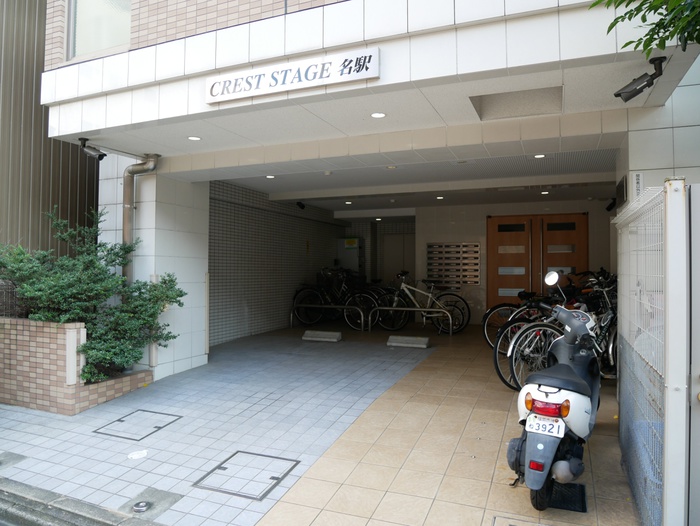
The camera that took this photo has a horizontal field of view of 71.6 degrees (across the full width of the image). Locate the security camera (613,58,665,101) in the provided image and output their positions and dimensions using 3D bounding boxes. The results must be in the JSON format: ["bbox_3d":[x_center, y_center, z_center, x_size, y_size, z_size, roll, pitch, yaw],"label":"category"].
[{"bbox_3d":[1.723,-1.077,2.865,0.260,0.220,0.100,-7,-4,26],"label":"security camera"}]

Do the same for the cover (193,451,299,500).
[{"bbox_3d":[-0.706,1.483,3.395,0.532,0.030,0.522,0,5,22],"label":"cover"}]

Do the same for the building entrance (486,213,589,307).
[{"bbox_3d":[3.652,0.154,9.513,1.854,2.198,0.100,0,-1,22],"label":"building entrance"}]

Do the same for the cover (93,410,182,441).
[{"bbox_3d":[-1.875,1.449,4.330,0.534,0.030,0.513,0,5,22],"label":"cover"}]

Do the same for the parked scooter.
[{"bbox_3d":[1.421,0.785,3.290,0.660,1.220,1.680,1,6,33],"label":"parked scooter"}]

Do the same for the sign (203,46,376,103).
[{"bbox_3d":[-0.445,-1.321,3.502,1.396,0.192,0.050,0,-1,22],"label":"sign"}]

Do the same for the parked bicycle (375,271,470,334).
[{"bbox_3d":[1.260,0.704,8.605,1.710,1.050,0.600,0,-1,23],"label":"parked bicycle"}]

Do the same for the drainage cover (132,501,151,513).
[{"bbox_3d":[-1.293,1.513,3.013,0.105,0.035,0.105,-2,5,0],"label":"drainage cover"}]

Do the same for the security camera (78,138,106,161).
[{"bbox_3d":[-2.421,-1.061,4.547,0.265,0.210,0.100,6,0,13],"label":"security camera"}]

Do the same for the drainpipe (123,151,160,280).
[{"bbox_3d":[-2.306,-0.002,5.355,0.537,2.297,0.140,0,-1,22],"label":"drainpipe"}]

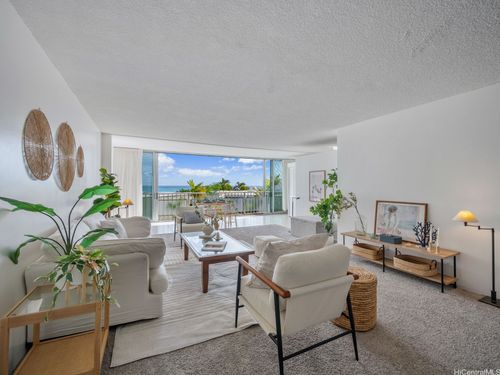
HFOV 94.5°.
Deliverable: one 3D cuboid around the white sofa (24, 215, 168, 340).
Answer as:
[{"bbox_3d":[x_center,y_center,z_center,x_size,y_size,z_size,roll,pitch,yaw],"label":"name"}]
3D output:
[{"bbox_3d":[-1.739,0.820,2.966,1.020,0.880,2.050,0,0,-26],"label":"white sofa"}]

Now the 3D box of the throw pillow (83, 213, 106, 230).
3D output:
[{"bbox_3d":[-2.070,0.500,3.130,0.160,0.420,0.440,-15,0,-1],"label":"throw pillow"}]

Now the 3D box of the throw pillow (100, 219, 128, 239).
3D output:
[{"bbox_3d":[-2.050,0.660,3.500,0.160,0.420,0.450,-26,-12,27],"label":"throw pillow"}]

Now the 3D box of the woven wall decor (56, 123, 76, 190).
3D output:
[{"bbox_3d":[-2.045,-0.330,2.603,0.050,0.770,0.770,0,0,-26],"label":"woven wall decor"}]

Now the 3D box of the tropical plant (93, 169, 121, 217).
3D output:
[{"bbox_3d":[-2.615,0.460,4.229,0.480,1.580,0.480,0,0,-26],"label":"tropical plant"}]

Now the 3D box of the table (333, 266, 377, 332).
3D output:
[{"bbox_3d":[0.986,1.067,2.275,0.460,0.425,0.460,0,0,0],"label":"table"}]

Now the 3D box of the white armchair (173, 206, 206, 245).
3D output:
[{"bbox_3d":[-1.280,0.880,5.250,0.700,0.800,0.780,0,0,-27],"label":"white armchair"}]

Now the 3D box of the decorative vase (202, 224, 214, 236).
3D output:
[{"bbox_3d":[-0.670,0.710,3.730,0.180,0.180,0.170,0,0,-26],"label":"decorative vase"}]

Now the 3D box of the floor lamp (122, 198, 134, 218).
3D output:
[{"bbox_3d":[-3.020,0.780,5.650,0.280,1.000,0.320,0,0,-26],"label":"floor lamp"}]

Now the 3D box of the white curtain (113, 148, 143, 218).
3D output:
[{"bbox_3d":[-3.970,0.010,7.500,0.870,2.540,0.150,0,0,-26],"label":"white curtain"}]

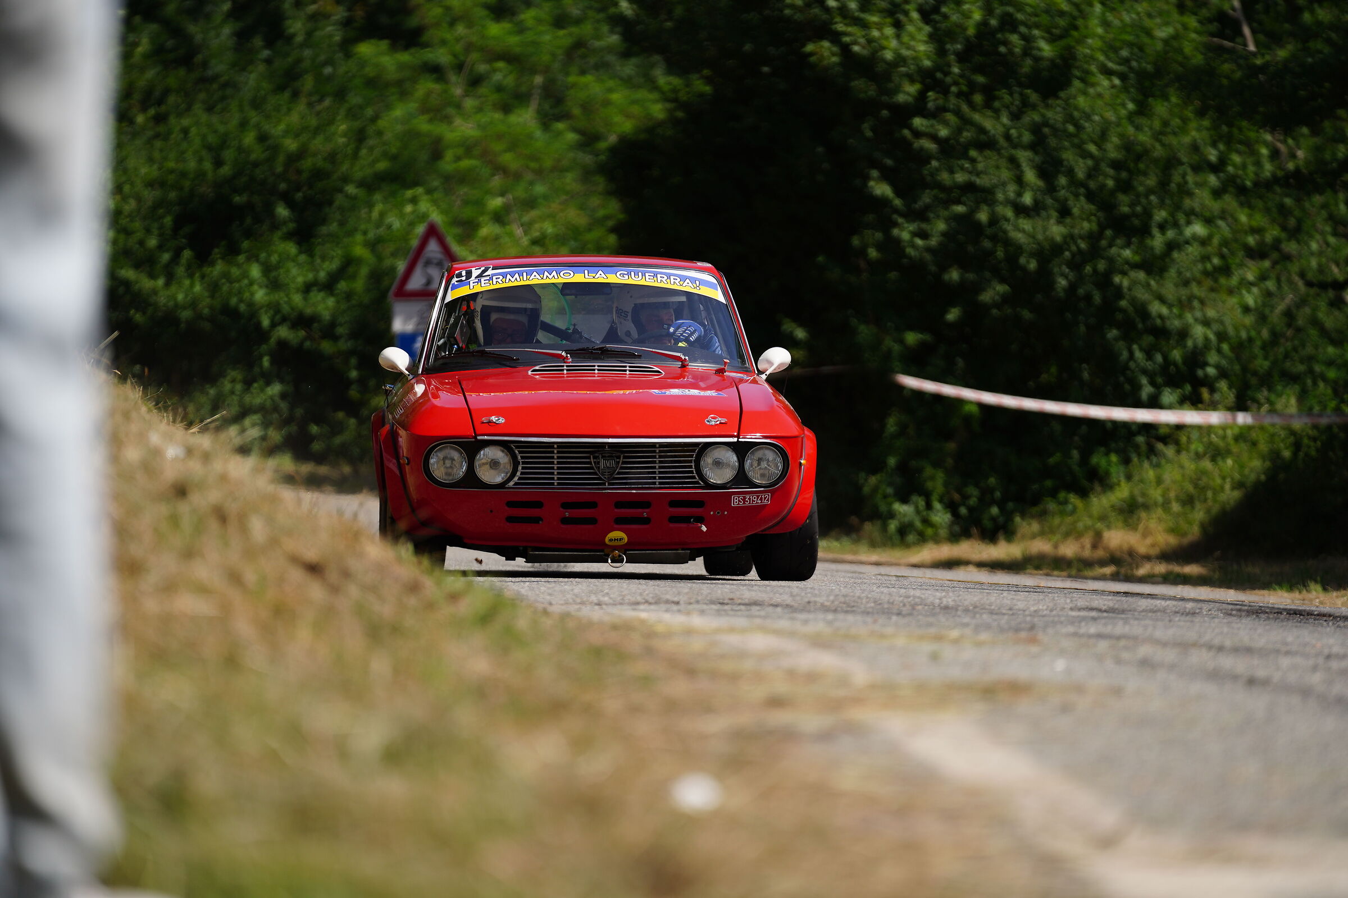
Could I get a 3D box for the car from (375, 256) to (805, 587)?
[{"bbox_3d":[-0.346,-0.125,29.100,1.630,1.260,3.920,0,0,-3],"label":"car"}]

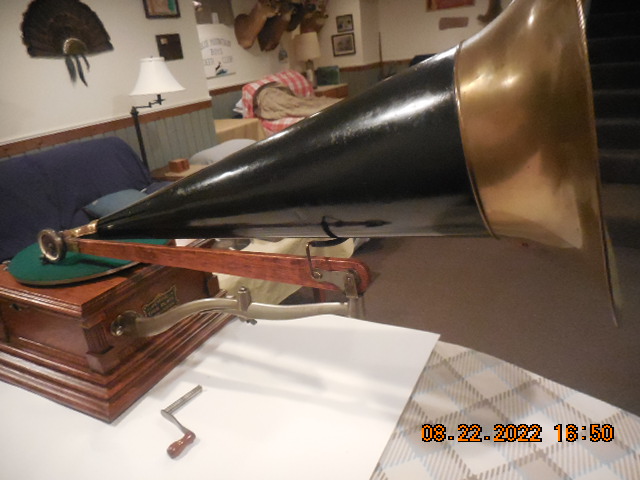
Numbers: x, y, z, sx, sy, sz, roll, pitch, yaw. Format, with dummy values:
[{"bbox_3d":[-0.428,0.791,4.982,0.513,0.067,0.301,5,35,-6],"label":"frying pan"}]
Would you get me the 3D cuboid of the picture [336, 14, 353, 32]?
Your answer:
[{"bbox_3d":[0.384,-3.319,7.096,0.269,0.228,0.025,5,25,25],"label":"picture"}]

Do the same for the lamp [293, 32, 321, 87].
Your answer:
[{"bbox_3d":[-0.156,-2.809,7.232,0.368,0.813,0.368,5,25,25],"label":"lamp"}]

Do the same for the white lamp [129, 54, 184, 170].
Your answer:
[{"bbox_3d":[-1.175,-0.650,3.468,0.528,1.351,0.399,-11,23,-12],"label":"white lamp"}]

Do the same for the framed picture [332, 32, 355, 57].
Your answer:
[{"bbox_3d":[0.371,-3.045,7.230,0.376,0.318,0.025,5,25,25],"label":"framed picture"}]

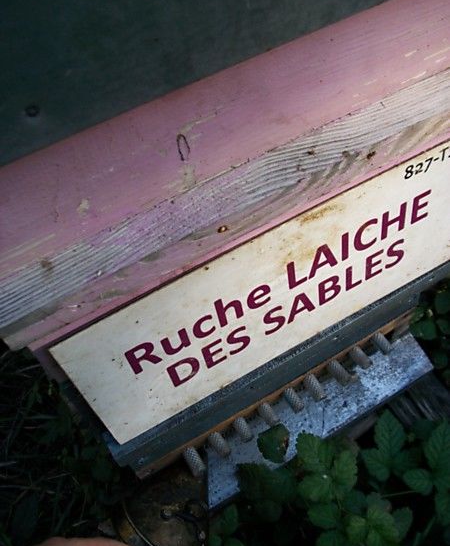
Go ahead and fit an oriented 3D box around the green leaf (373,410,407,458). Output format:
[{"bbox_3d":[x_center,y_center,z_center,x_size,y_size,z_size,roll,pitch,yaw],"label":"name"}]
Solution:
[{"bbox_3d":[0.220,0.214,0.736,0.040,0.014,0.059,-1,56,12],"label":"green leaf"}]

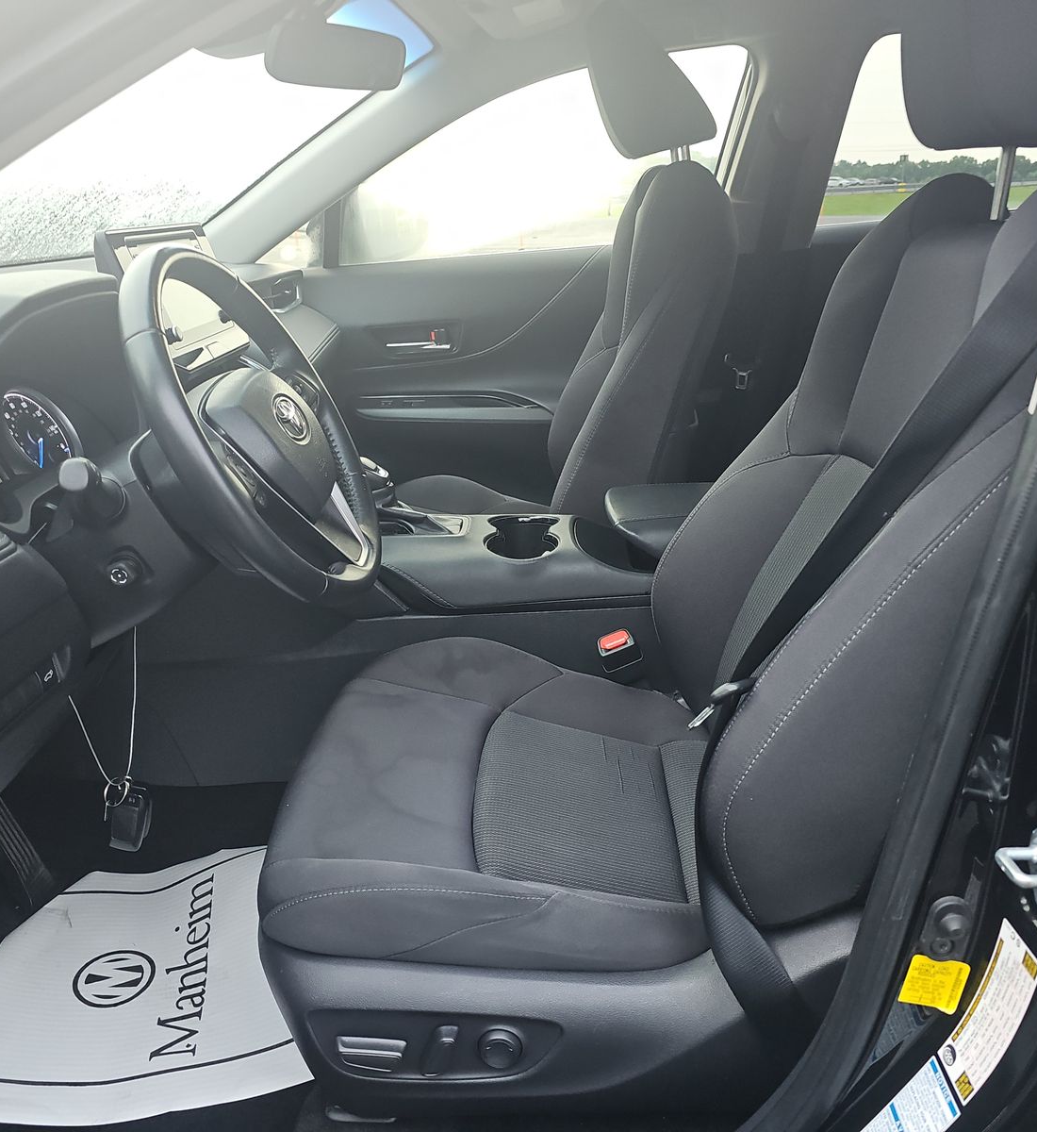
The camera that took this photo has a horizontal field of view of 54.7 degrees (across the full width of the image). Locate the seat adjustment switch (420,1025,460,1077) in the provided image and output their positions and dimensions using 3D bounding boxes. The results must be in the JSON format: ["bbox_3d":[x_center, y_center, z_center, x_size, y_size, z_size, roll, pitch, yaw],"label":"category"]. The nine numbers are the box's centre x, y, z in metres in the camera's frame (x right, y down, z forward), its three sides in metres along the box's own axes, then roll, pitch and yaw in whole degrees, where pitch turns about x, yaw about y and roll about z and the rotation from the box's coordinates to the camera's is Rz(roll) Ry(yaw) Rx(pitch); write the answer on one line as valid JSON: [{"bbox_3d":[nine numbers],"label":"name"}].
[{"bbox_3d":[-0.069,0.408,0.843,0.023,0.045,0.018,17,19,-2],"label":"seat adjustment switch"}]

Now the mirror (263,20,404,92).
[{"bbox_3d":[-0.210,-0.590,1.170,0.040,0.066,0.240,14,25,22],"label":"mirror"}]

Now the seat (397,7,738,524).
[{"bbox_3d":[0.032,-0.307,1.651,0.660,1.100,0.530,1,21,4],"label":"seat"}]

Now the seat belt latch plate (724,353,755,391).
[{"bbox_3d":[0.427,-0.370,1.933,0.060,0.078,0.020,3,22,9],"label":"seat belt latch plate"}]

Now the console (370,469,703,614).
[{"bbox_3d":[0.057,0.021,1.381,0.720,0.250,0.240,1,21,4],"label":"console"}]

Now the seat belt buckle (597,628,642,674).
[{"bbox_3d":[0.133,0.108,1.280,0.050,0.075,0.030,-17,32,15],"label":"seat belt buckle"}]

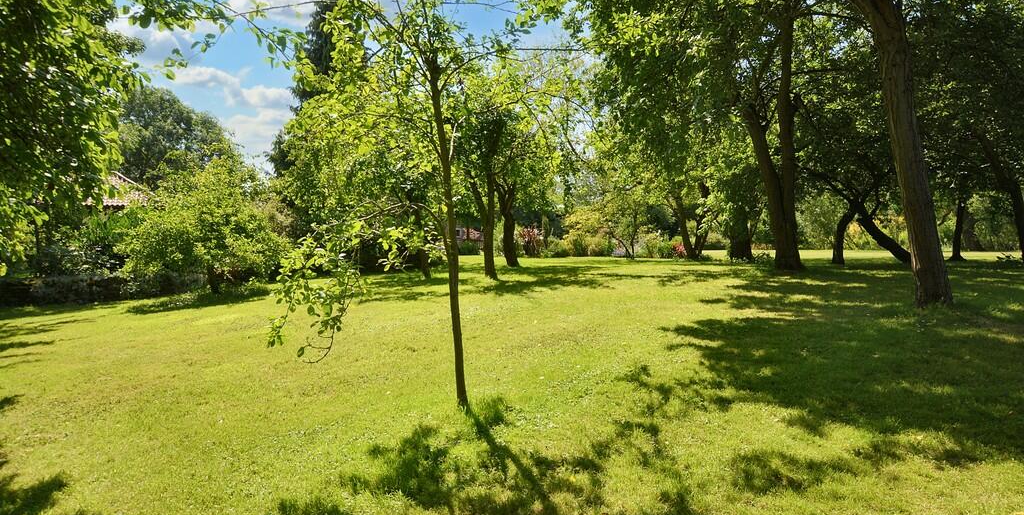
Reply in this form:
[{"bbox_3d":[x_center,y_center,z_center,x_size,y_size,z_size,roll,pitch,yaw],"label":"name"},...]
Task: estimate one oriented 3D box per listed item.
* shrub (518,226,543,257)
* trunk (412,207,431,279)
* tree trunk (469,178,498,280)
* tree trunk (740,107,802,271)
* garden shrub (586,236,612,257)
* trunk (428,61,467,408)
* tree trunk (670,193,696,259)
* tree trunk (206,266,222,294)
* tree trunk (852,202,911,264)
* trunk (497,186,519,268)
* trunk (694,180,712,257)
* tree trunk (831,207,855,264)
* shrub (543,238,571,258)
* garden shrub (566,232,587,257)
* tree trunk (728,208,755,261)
[{"bbox_3d":[0.821,-0.710,24.000,1.066,1.332,1.000,-1,2,0],"label":"shrub"},{"bbox_3d":[-3.349,-0.549,19.936,0.640,2.660,0.500,0,3,0],"label":"trunk"},{"bbox_3d":[-0.975,-0.963,18.417,0.990,3.440,0.650,0,3,0],"label":"tree trunk"},{"bbox_3d":[10.322,-2.701,21.345,2.380,6.440,1.300,0,3,0],"label":"tree trunk"},{"bbox_3d":[3.885,-0.488,24.000,1.154,0.888,1.000,-1,2,0],"label":"garden shrub"},{"bbox_3d":[-0.561,-0.204,4.700,0.300,3.017,0.200,-1,2,0],"label":"trunk"},{"bbox_3d":[6.029,-1.107,19.000,0.914,2.355,0.500,-1,2,0],"label":"tree trunk"},{"bbox_3d":[-9.357,0.676,16.978,0.490,0.910,0.400,0,3,0],"label":"tree trunk"},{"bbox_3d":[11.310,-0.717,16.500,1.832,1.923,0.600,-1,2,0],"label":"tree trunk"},{"bbox_3d":[-0.191,-1.329,22.916,0.900,3.510,0.650,0,3,0],"label":"trunk"},{"bbox_3d":[10.983,-2.193,30.895,1.000,4.390,0.750,0,3,0],"label":"trunk"},{"bbox_3d":[10.426,-0.692,17.000,0.692,1.824,0.500,-1,2,0],"label":"tree trunk"},{"bbox_3d":[1.959,-0.396,23.800,1.233,0.881,1.000,-1,2,0],"label":"shrub"},{"bbox_3d":[2.908,-0.577,24.000,0.977,1.066,0.950,-1,2,0],"label":"garden shrub"},{"bbox_3d":[7.431,-0.761,17.500,0.842,1.781,0.750,-1,2,0],"label":"tree trunk"}]

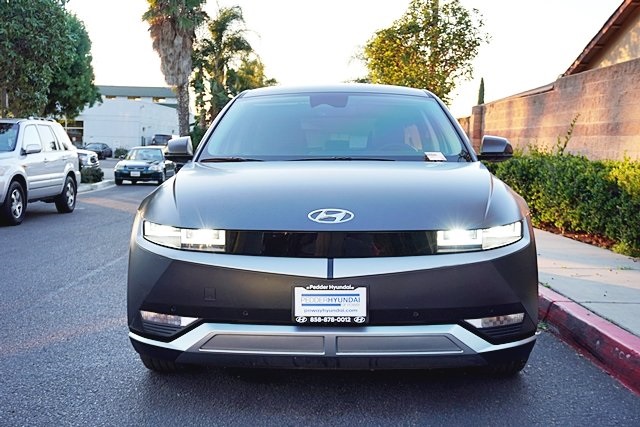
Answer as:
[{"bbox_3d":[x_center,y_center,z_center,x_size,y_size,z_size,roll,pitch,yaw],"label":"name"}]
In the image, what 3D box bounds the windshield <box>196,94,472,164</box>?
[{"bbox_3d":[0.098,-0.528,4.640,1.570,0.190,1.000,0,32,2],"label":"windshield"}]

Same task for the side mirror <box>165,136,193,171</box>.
[{"bbox_3d":[-0.868,-0.390,4.610,0.220,0.165,0.180,0,5,2],"label":"side mirror"}]

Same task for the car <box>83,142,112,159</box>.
[{"bbox_3d":[-19.750,-5.560,67.000,1.850,1.450,4.750,0,5,-2],"label":"car"}]

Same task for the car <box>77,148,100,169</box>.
[{"bbox_3d":[-13.000,-2.950,37.800,4.600,1.550,1.820,5,7,42],"label":"car"}]

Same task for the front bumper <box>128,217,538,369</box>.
[{"bbox_3d":[0.056,0.323,3.290,1.870,0.600,0.500,0,5,2],"label":"front bumper"}]

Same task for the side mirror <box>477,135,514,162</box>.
[{"bbox_3d":[1.064,-0.392,4.540,0.225,0.165,0.180,0,5,2],"label":"side mirror"}]

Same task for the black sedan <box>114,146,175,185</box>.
[{"bbox_3d":[-6.290,-1.780,27.600,1.705,1.385,4.440,0,5,-4],"label":"black sedan"}]

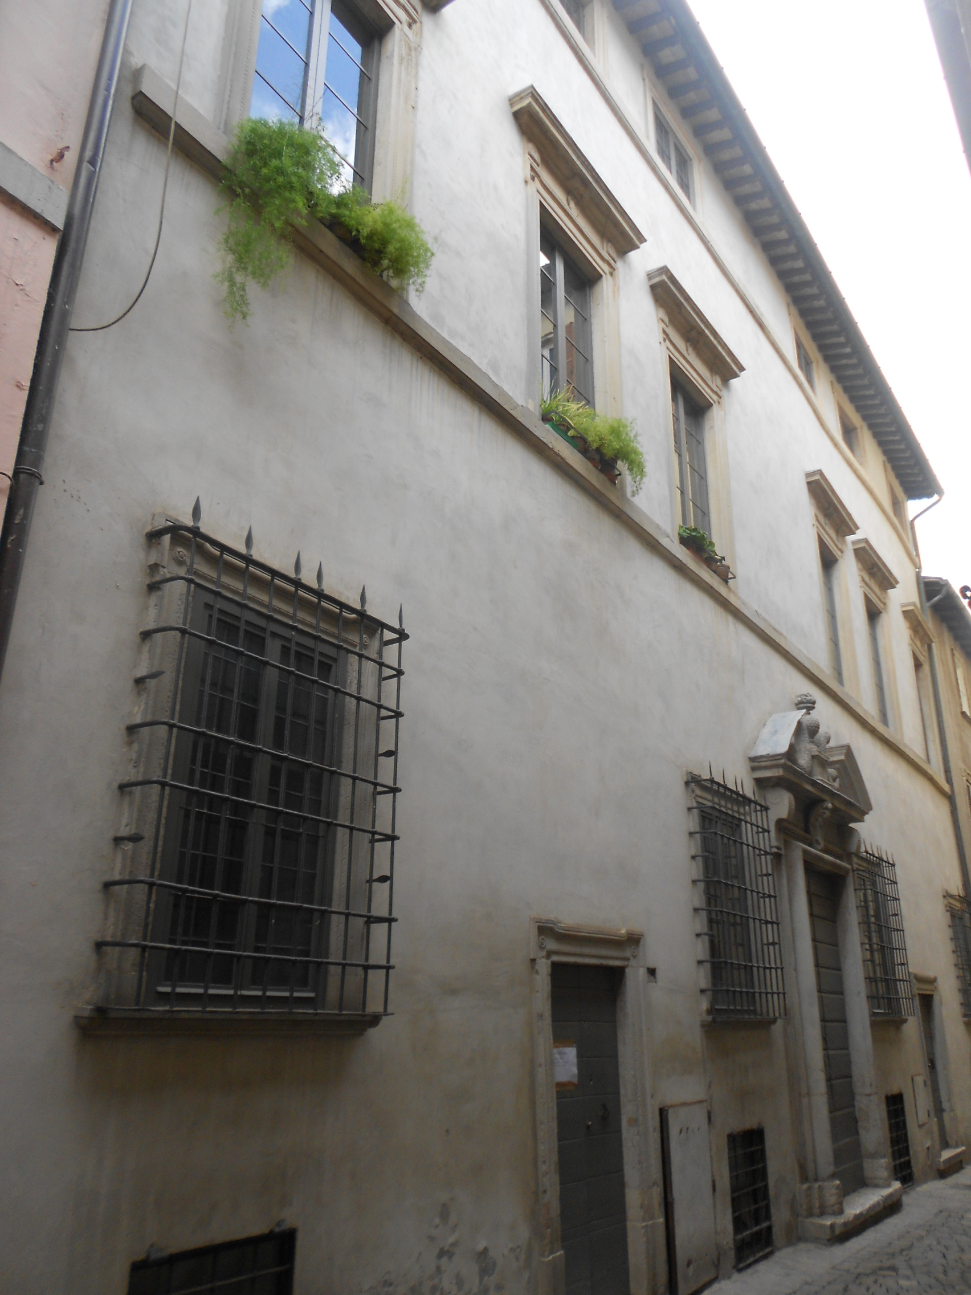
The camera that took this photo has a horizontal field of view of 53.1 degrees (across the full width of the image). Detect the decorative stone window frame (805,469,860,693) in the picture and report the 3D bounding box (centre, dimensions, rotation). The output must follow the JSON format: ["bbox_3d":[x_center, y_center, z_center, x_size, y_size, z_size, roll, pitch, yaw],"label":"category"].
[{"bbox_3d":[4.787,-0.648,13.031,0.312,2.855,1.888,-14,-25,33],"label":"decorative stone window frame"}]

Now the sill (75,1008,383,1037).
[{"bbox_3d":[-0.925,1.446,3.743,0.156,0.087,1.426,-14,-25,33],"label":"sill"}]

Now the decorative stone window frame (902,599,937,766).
[{"bbox_3d":[8.030,0.795,17.667,0.288,2.944,1.536,-14,-25,33],"label":"decorative stone window frame"}]

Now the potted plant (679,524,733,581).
[{"bbox_3d":[2.042,-0.864,9.120,0.218,0.421,1.123,-14,-25,33],"label":"potted plant"}]

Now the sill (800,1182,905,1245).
[{"bbox_3d":[3.194,4.922,8.488,0.343,0.162,2.200,-14,-25,33],"label":"sill"}]

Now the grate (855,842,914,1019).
[{"bbox_3d":[4.576,3.292,11.240,0.206,1.888,1.342,-14,-25,33],"label":"grate"}]

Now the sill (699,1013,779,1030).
[{"bbox_3d":[2.065,3.034,7.854,0.128,0.096,1.424,-14,-25,33],"label":"sill"}]

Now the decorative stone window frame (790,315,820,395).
[{"bbox_3d":[5.057,-4.469,15.319,0.128,1.040,1.248,-14,-25,33],"label":"decorative stone window frame"}]

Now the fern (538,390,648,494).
[{"bbox_3d":[0.846,-1.619,7.651,0.320,0.464,1.152,-14,-25,33],"label":"fern"}]

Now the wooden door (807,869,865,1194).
[{"bbox_3d":[3.237,3.532,9.211,0.094,2.914,1.186,-14,-25,33],"label":"wooden door"}]

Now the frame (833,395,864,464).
[{"bbox_3d":[6.338,-3.789,17.005,0.128,1.008,1.344,-14,-25,33],"label":"frame"}]

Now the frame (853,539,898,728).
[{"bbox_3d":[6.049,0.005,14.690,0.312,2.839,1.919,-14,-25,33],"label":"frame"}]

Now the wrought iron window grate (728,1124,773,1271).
[{"bbox_3d":[2.004,4.196,7.470,0.080,0.864,0.774,-14,-25,33],"label":"wrought iron window grate"}]

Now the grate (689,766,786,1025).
[{"bbox_3d":[2.119,2.089,8.142,0.240,1.888,1.296,-14,-25,33],"label":"grate"}]

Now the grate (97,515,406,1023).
[{"bbox_3d":[-0.885,0.541,4.144,0.266,1.898,1.334,-14,-25,33],"label":"grate"}]

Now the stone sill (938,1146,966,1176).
[{"bbox_3d":[5.938,6.618,12.503,0.198,0.198,1.408,-14,-25,33],"label":"stone sill"}]

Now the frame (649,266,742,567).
[{"bbox_3d":[2.151,-1.990,9.557,0.312,2.839,2.028,-14,-25,33],"label":"frame"}]

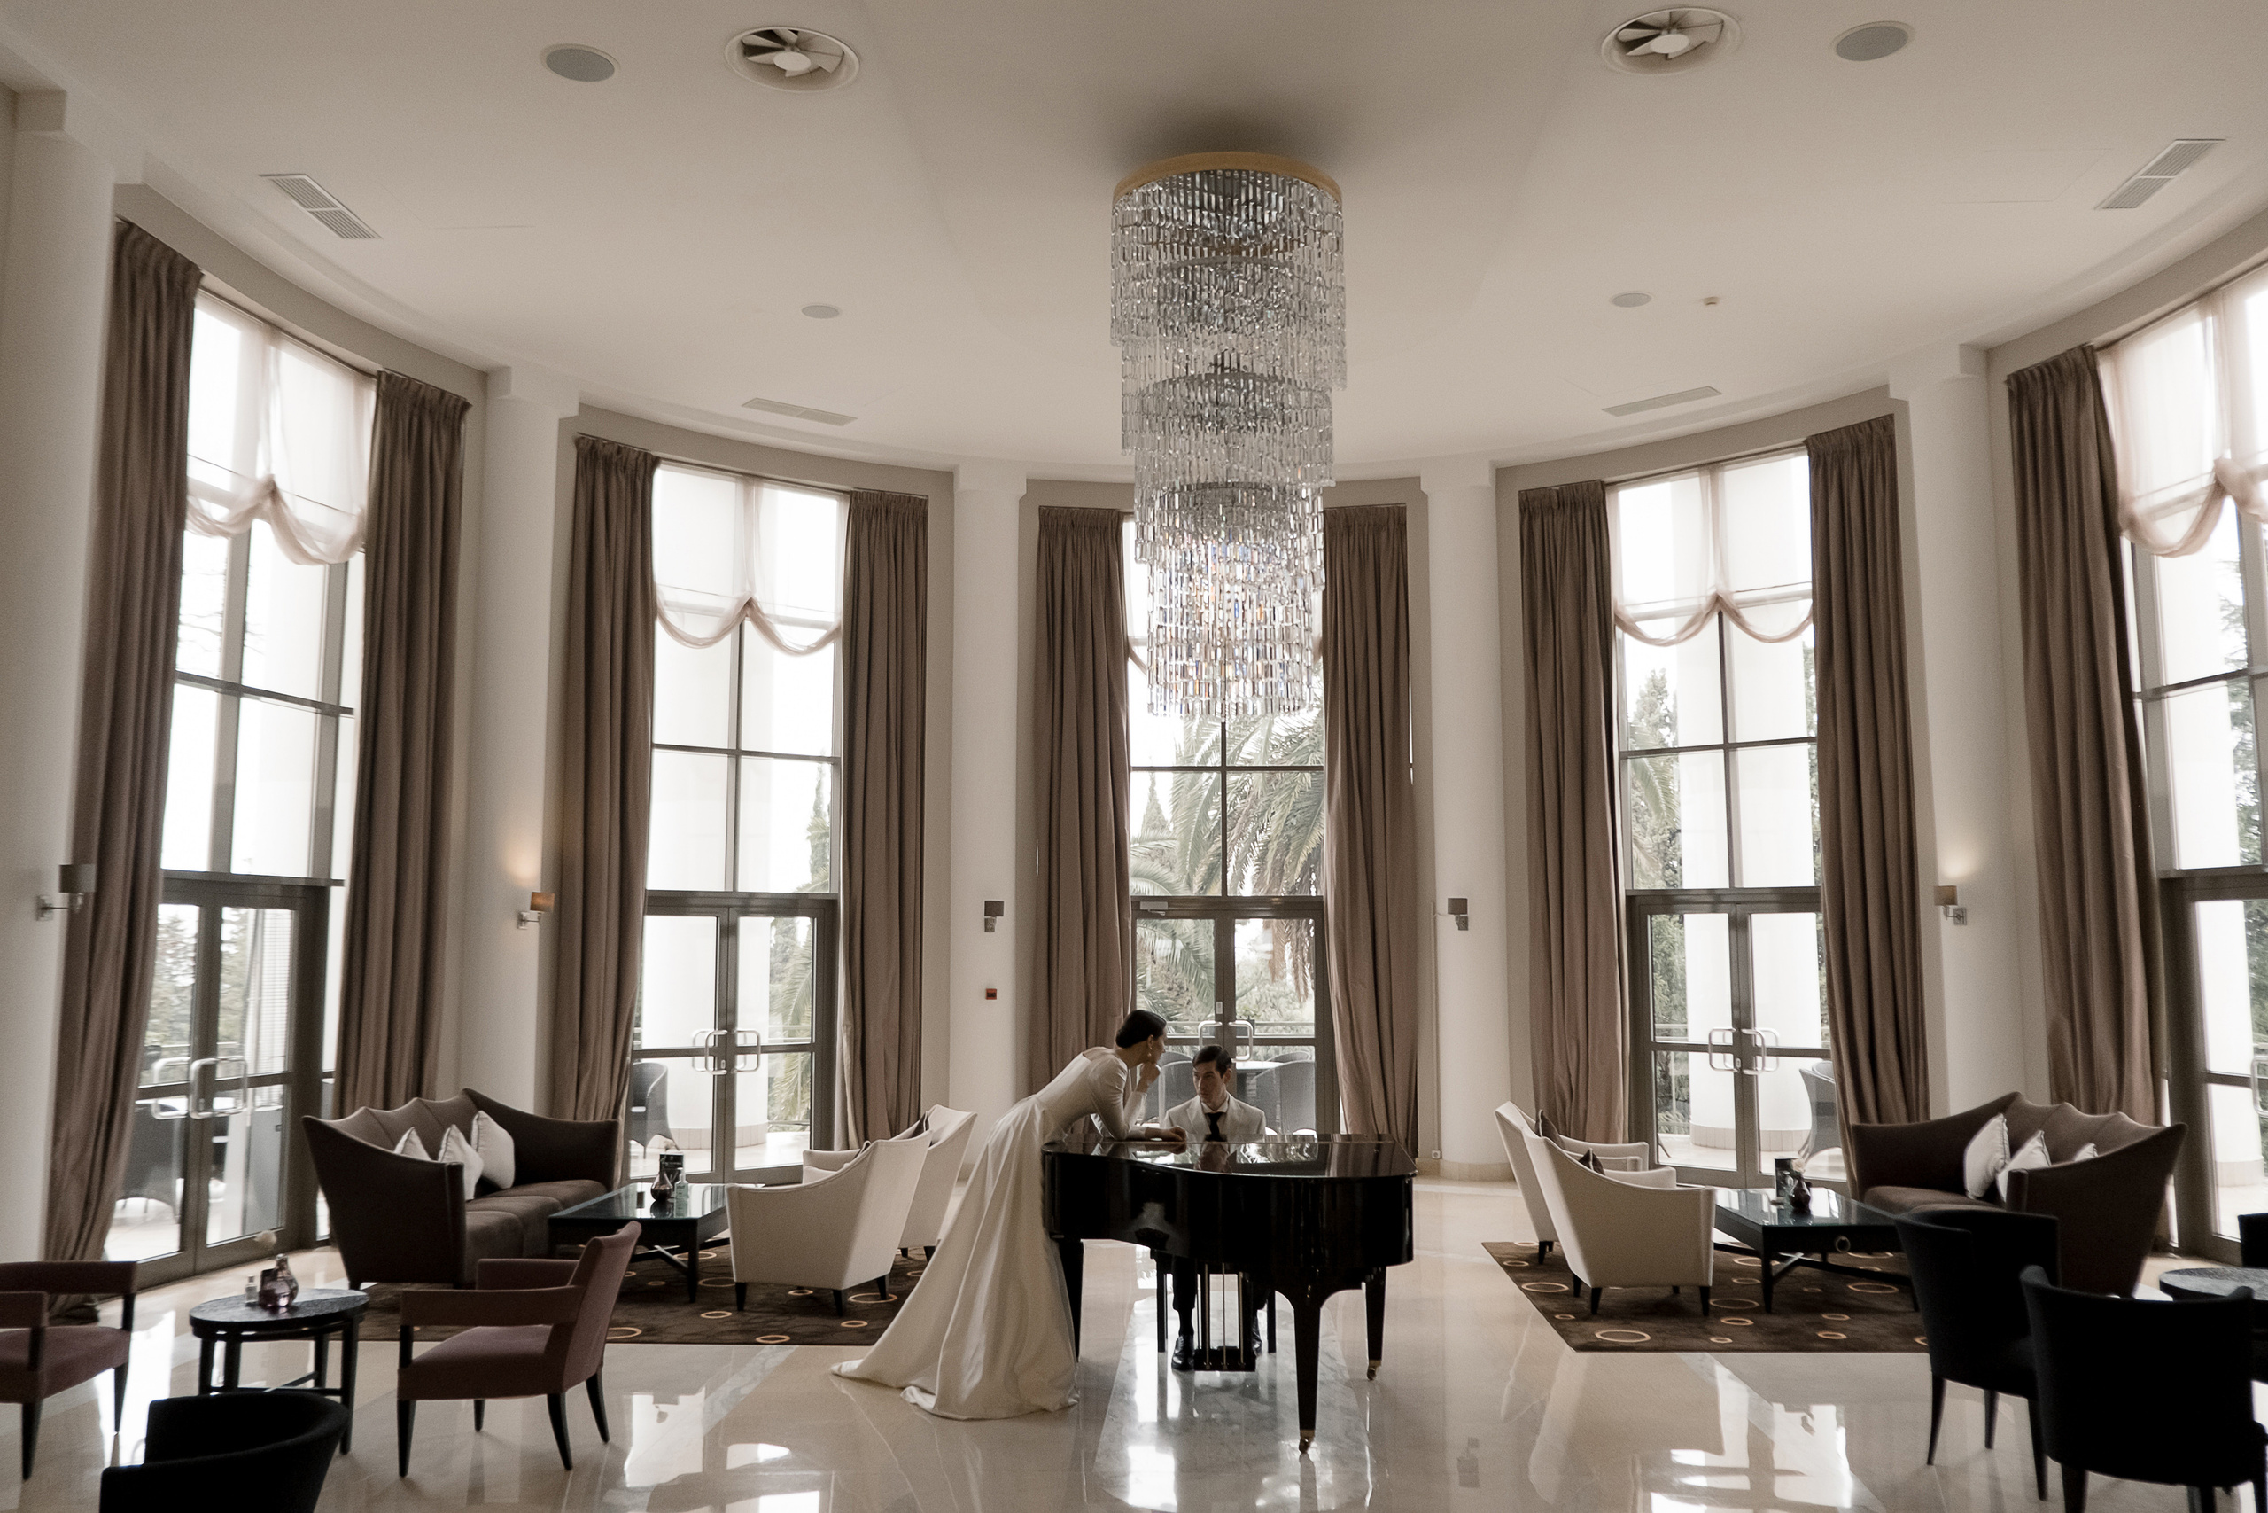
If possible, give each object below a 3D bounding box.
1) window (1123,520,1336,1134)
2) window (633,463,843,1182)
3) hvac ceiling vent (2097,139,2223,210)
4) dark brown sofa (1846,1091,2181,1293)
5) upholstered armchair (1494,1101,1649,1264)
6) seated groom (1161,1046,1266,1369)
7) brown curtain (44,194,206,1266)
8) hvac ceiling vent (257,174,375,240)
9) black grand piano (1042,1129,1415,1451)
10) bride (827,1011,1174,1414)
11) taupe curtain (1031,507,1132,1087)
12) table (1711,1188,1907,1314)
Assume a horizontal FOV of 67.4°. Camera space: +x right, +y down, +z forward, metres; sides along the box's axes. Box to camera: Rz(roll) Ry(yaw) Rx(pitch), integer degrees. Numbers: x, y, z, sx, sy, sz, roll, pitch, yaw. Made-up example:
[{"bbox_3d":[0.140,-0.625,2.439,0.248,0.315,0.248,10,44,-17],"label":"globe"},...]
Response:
[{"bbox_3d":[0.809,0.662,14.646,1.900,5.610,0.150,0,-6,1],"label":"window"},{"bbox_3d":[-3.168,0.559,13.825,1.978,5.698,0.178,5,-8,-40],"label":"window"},{"bbox_3d":[5.665,-3.214,9.426,0.267,0.040,0.861,0,-7,3],"label":"hvac ceiling vent"},{"bbox_3d":[4.910,2.445,9.578,1.009,0.940,2.334,-1,-7,4],"label":"dark brown sofa"},{"bbox_3d":[2.655,2.566,10.271,0.851,0.870,0.752,-2,-7,19],"label":"upholstered armchair"},{"bbox_3d":[0.379,2.057,7.929,0.514,1.365,0.791,-1,-7,5],"label":"seated groom"},{"bbox_3d":[-5.079,0.050,8.581,0.190,5.447,0.730,0,-7,2],"label":"brown curtain"},{"bbox_3d":[-4.307,-2.923,9.044,0.230,0.050,0.800,-1,-7,3],"label":"hvac ceiling vent"},{"bbox_3d":[0.364,2.083,6.728,1.470,1.000,1.490,-1,-7,4],"label":"black grand piano"},{"bbox_3d":[-0.495,1.832,7.077,1.470,1.540,0.820,1,-7,-10],"label":"bride"},{"bbox_3d":[-0.436,0.638,14.546,0.800,5.640,0.250,1,-7,-10],"label":"taupe curtain"},{"bbox_3d":[3.625,2.669,9.263,0.821,0.431,1.365,-1,-7,3],"label":"table"}]

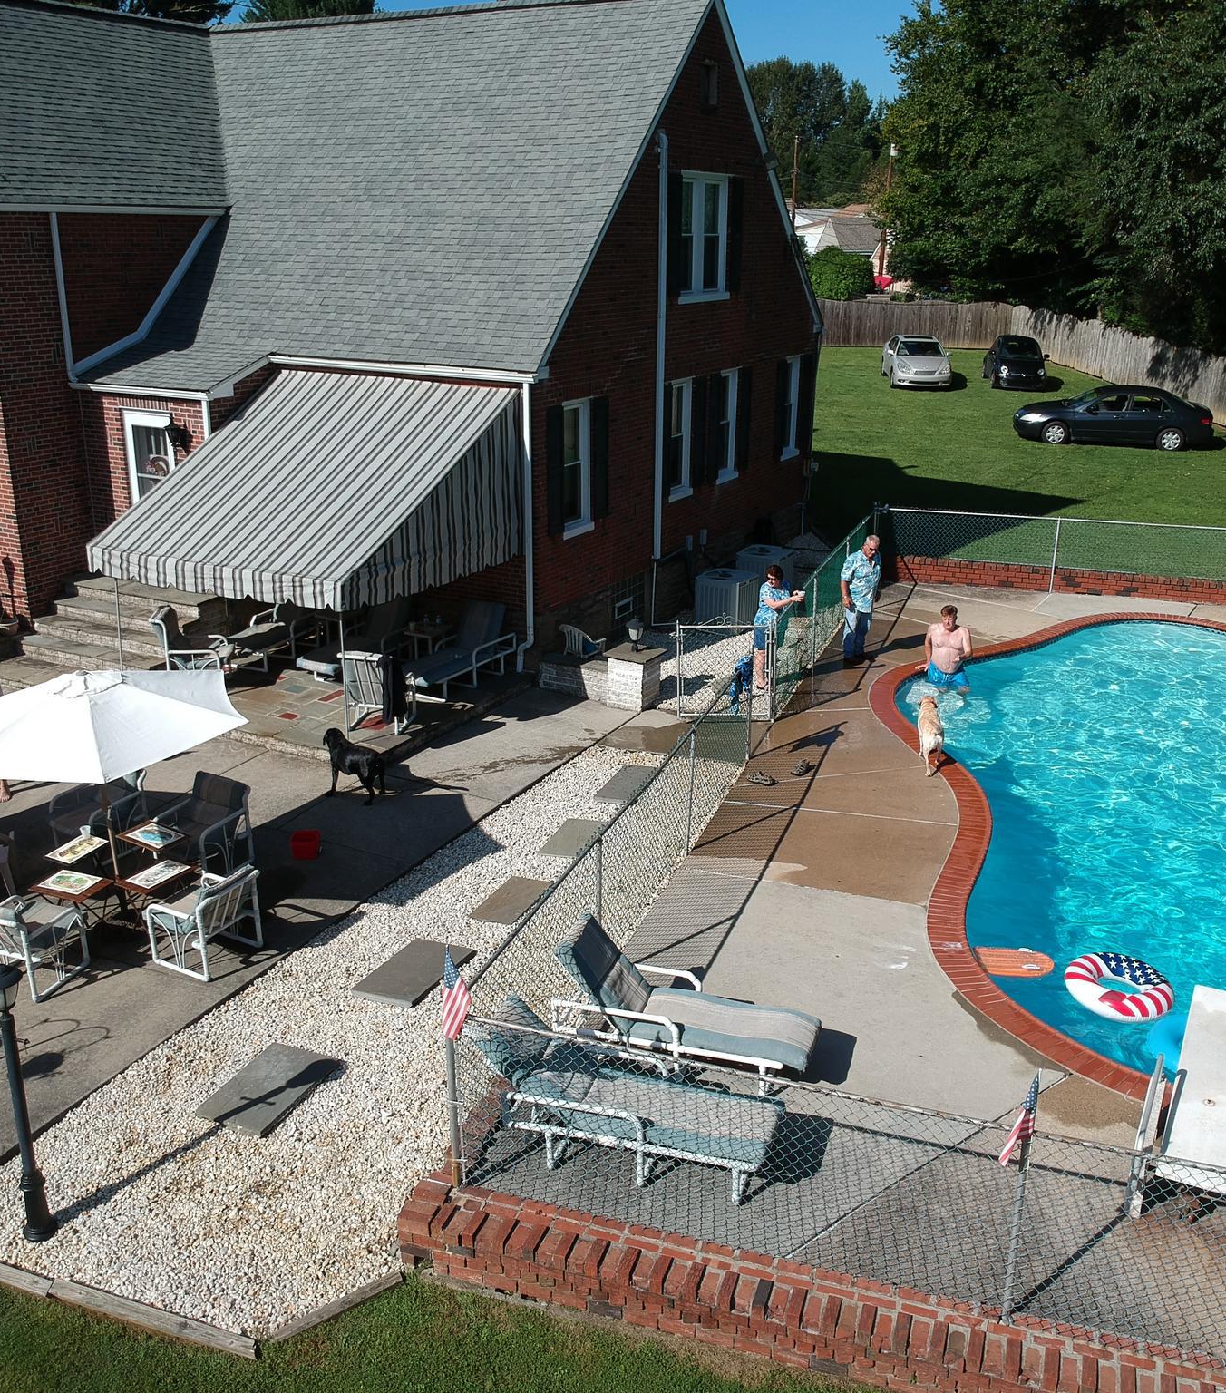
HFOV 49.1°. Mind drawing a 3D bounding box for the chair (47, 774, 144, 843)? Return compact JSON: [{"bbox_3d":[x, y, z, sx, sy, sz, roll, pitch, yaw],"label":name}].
[{"bbox_3d":[-5.042,1.102,13.216,0.646,0.770,0.714,13,23,32],"label":"chair"}]

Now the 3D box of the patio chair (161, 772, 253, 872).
[{"bbox_3d":[-3.906,1.242,12.833,0.646,0.780,0.714,10,22,26],"label":"patio chair"}]

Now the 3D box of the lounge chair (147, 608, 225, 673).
[{"bbox_3d":[-5.512,-0.632,17.476,0.790,0.930,0.650,0,19,-1],"label":"lounge chair"}]

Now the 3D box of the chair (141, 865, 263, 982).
[{"bbox_3d":[-3.240,1.720,10.690,0.690,0.750,0.670,10,20,25],"label":"chair"}]

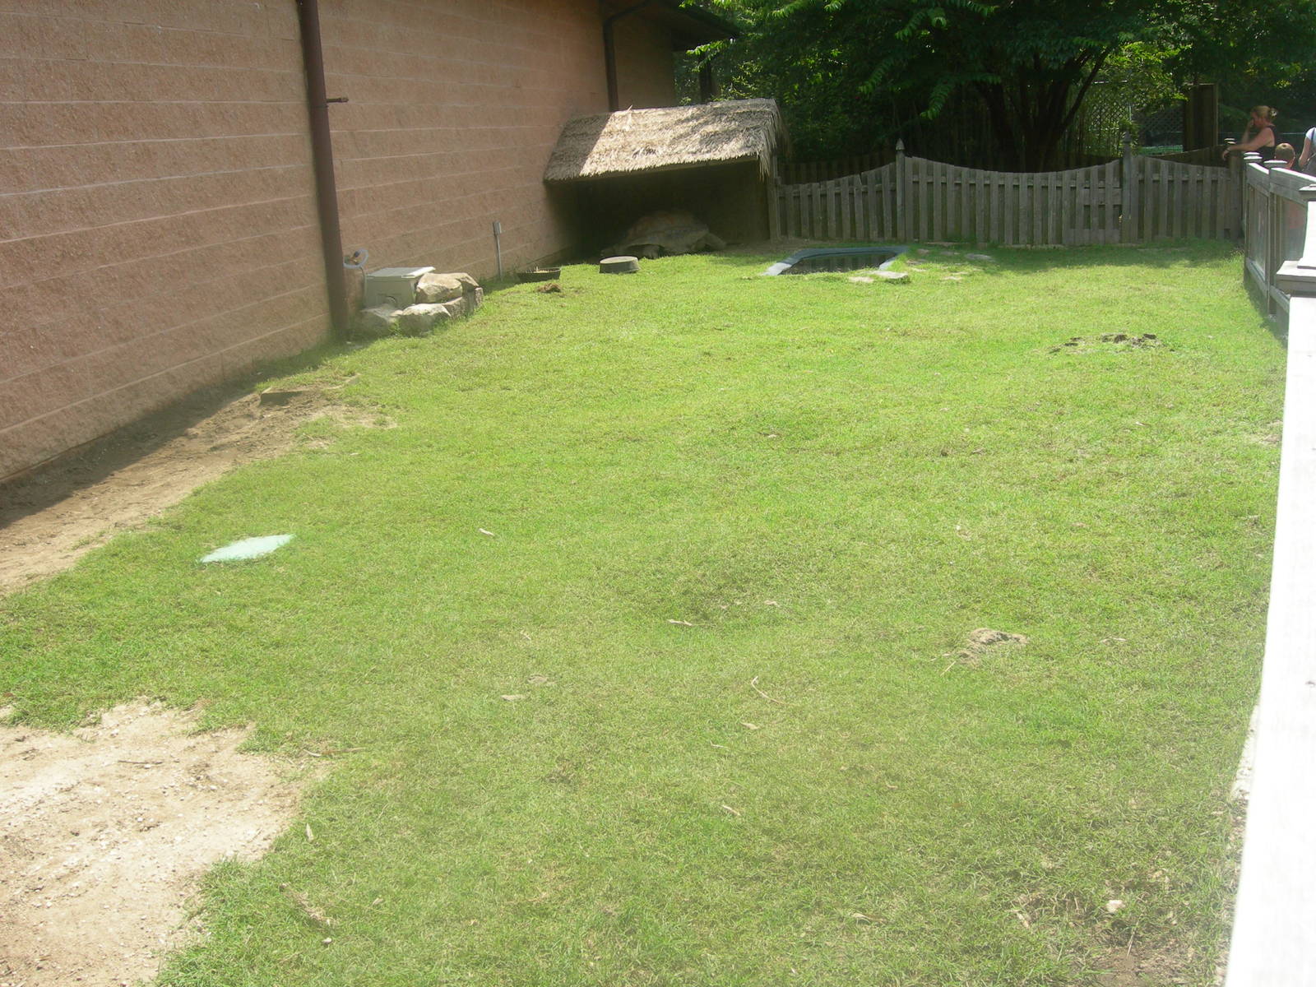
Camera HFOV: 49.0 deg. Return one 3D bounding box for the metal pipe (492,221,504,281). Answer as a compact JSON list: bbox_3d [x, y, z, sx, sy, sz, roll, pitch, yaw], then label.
[{"bbox_3d":[-1.542,-2.346,13.950,0.070,0.570,0.070,-2,14,10],"label":"metal pipe"}]

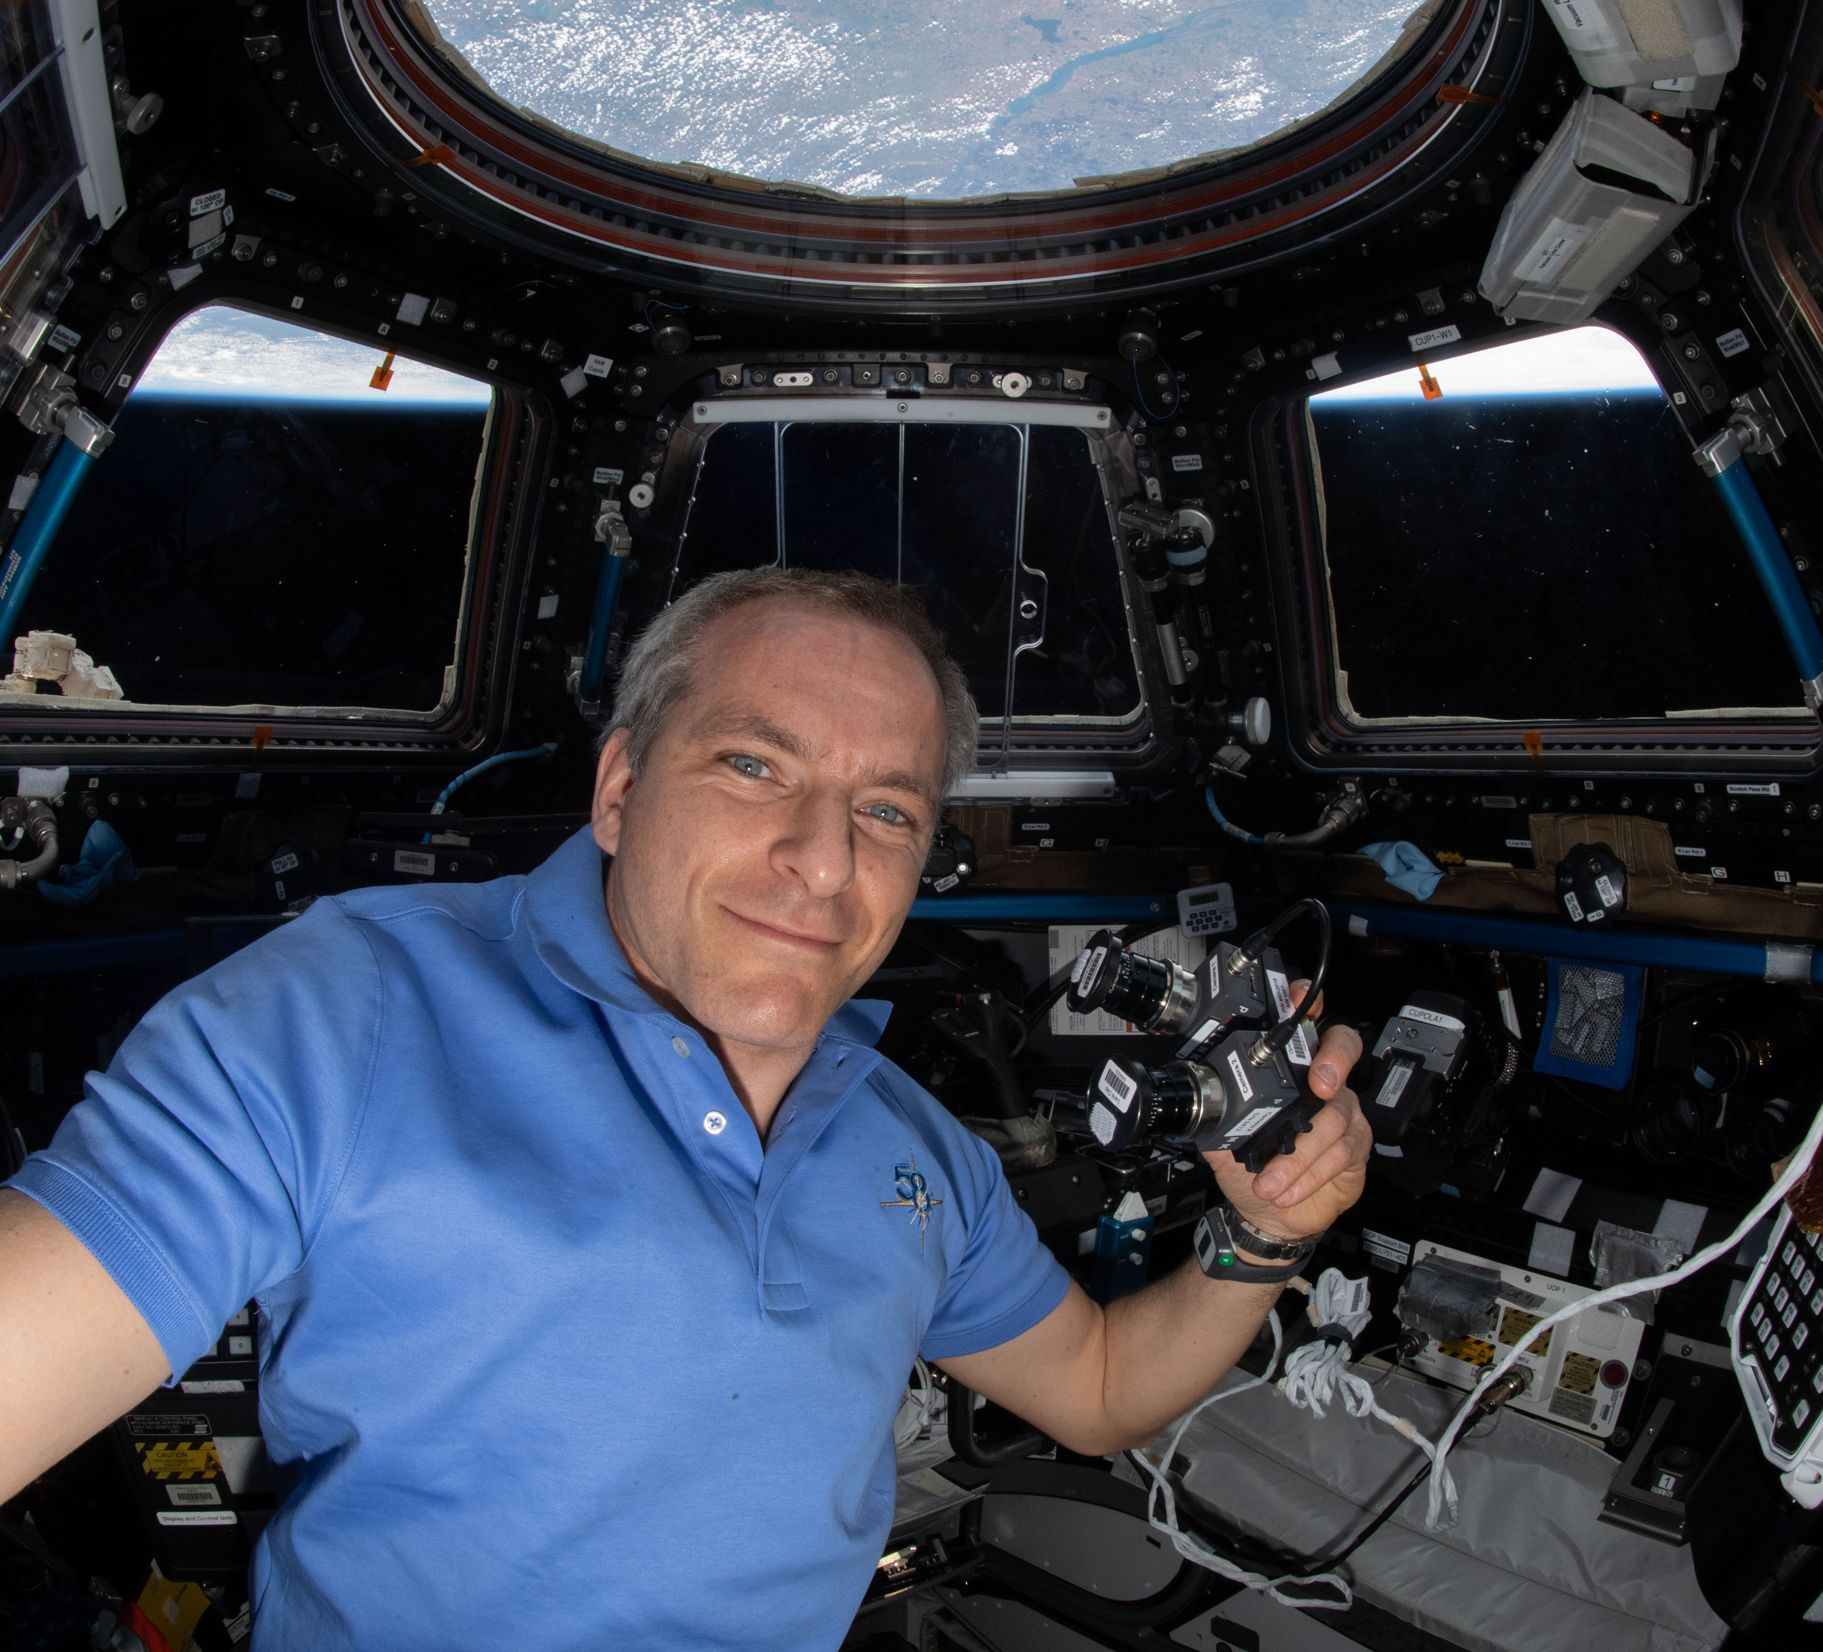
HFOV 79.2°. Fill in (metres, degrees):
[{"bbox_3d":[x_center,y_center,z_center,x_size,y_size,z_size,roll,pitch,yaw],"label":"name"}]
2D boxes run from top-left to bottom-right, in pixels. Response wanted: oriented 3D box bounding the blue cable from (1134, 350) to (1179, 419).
[{"bbox_3d":[0.247,-0.444,1.109,0.049,0.077,0.032,1,3,12],"label":"blue cable"}]

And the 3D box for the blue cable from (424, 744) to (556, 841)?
[{"bbox_3d":[-0.510,-0.041,1.335,0.050,0.126,0.190,2,3,42],"label":"blue cable"}]

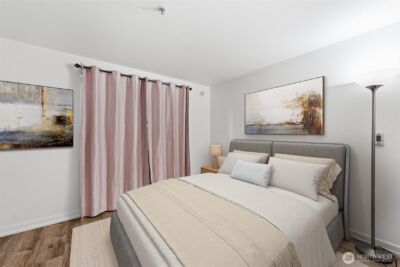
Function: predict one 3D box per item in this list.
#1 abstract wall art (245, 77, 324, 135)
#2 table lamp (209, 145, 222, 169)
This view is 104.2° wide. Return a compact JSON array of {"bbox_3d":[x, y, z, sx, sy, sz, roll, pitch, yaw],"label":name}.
[{"bbox_3d":[1.293,-0.372,2.605,0.040,0.805,1.280,-1,1,-38],"label":"abstract wall art"},{"bbox_3d":[0.363,0.511,3.505,0.310,0.530,0.310,0,1,0],"label":"table lamp"}]

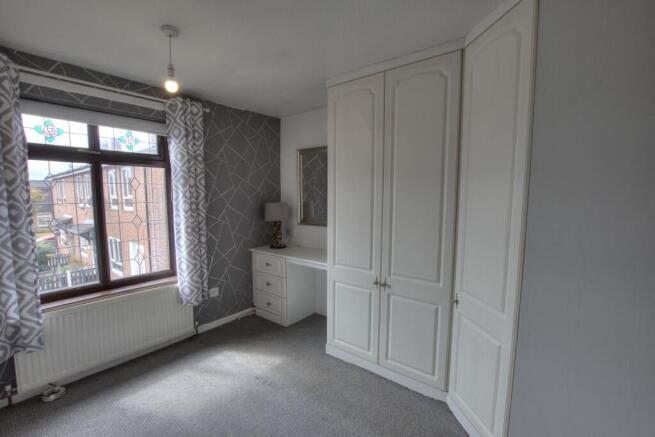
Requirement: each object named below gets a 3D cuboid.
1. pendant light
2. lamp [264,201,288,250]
[{"bbox_3d":[-0.913,-0.917,1.592,0.092,0.351,0.092,5,7,43],"label":"pendant light"},{"bbox_3d":[-0.601,0.082,3.297,0.275,0.536,0.275,5,7,43],"label":"lamp"}]

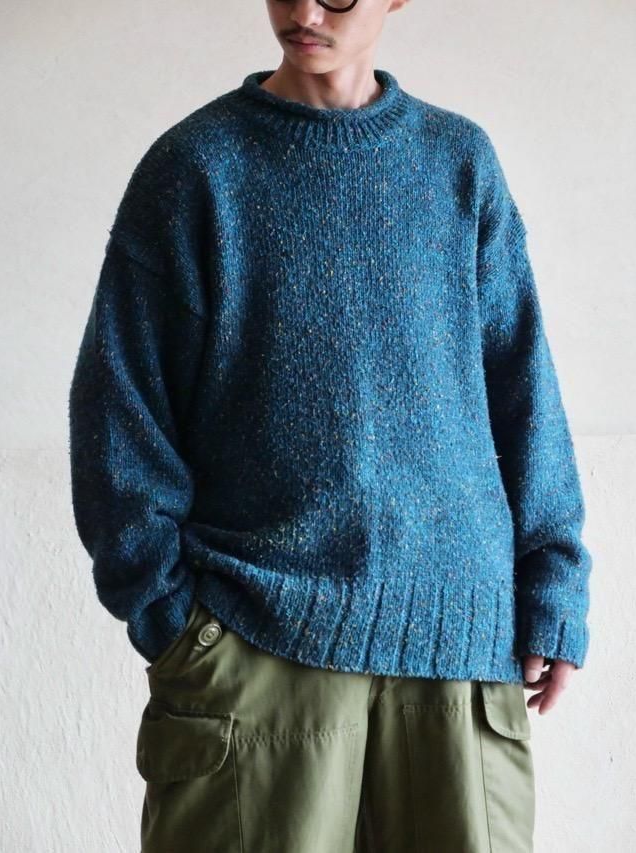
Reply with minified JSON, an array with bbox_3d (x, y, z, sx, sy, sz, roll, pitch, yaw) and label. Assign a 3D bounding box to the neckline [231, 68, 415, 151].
[{"bbox_3d":[0.005,-0.355,2.870,0.205,0.088,0.185,-1,6,-8],"label":"neckline"}]

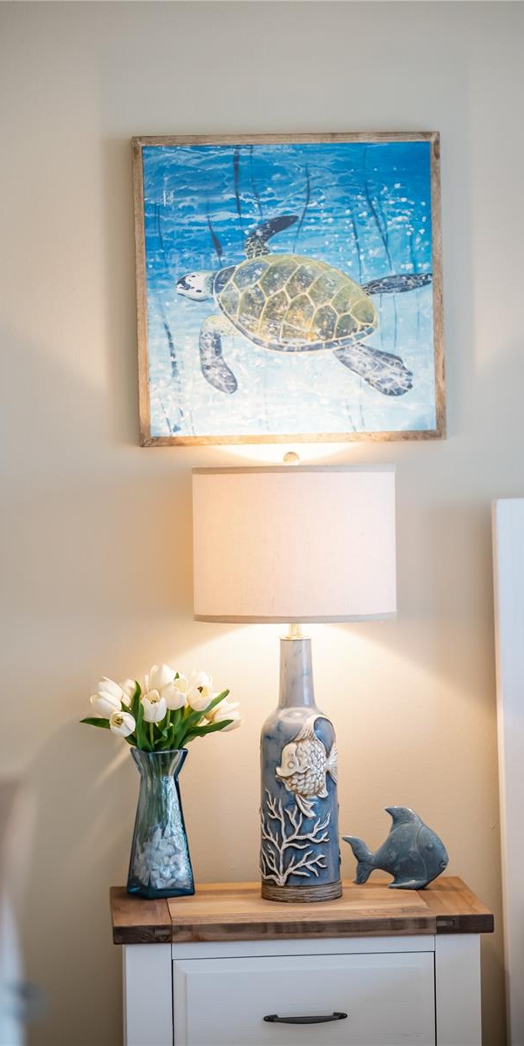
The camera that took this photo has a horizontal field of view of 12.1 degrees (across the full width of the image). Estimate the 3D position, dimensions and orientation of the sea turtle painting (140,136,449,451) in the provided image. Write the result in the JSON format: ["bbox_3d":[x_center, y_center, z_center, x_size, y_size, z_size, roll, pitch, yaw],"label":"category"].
[{"bbox_3d":[0.052,-0.455,4.827,0.599,0.599,0.030,-1,2,-4],"label":"sea turtle painting"}]

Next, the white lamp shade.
[{"bbox_3d":[0.061,0.035,4.649,0.382,0.285,0.382,-1,2,-4],"label":"white lamp shade"}]

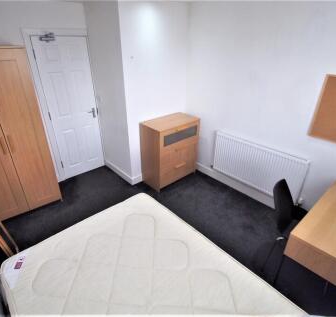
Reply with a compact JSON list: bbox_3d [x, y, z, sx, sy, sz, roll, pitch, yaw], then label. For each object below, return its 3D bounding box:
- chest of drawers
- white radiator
[{"bbox_3d":[0.030,-0.123,3.310,0.800,0.955,0.420,-22,36,-38],"label":"chest of drawers"},{"bbox_3d":[1.143,0.086,2.832,0.095,0.580,1.176,-22,36,-38],"label":"white radiator"}]

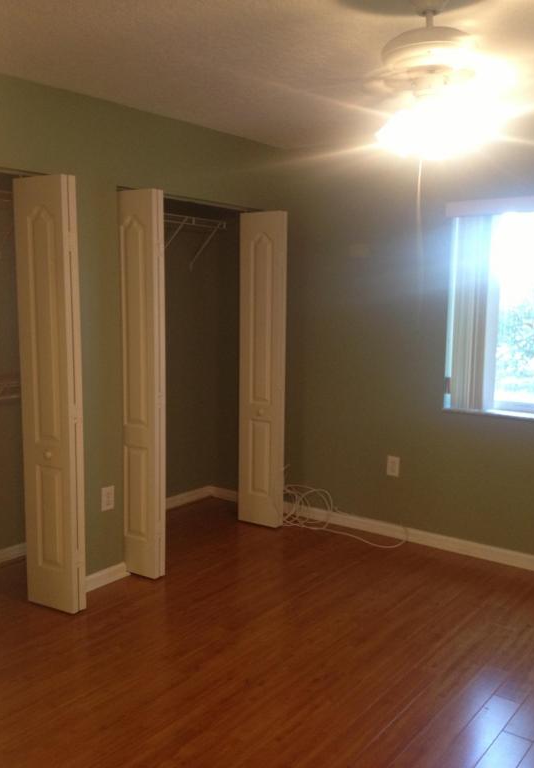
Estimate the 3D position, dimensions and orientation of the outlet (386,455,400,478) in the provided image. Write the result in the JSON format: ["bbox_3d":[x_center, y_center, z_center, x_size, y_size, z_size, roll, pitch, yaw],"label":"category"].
[{"bbox_3d":[0.779,0.508,4.755,0.076,0.119,0.008,6,9,34],"label":"outlet"}]

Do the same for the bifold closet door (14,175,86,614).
[{"bbox_3d":[-0.993,0.070,3.604,0.297,1.996,0.083,6,9,34],"label":"bifold closet door"}]

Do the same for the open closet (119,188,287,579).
[{"bbox_3d":[-0.576,-0.065,4.670,0.821,2.009,1.329,6,9,34],"label":"open closet"}]

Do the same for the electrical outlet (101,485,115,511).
[{"bbox_3d":[-0.822,0.591,3.995,0.008,0.119,0.076,6,9,34],"label":"electrical outlet"}]

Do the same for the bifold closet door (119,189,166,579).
[{"bbox_3d":[-0.672,0.015,4.043,0.302,1.996,0.078,6,9,34],"label":"bifold closet door"}]

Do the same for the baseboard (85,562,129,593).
[{"bbox_3d":[-0.844,0.998,4.015,0.015,0.083,0.348,6,9,34],"label":"baseboard"}]

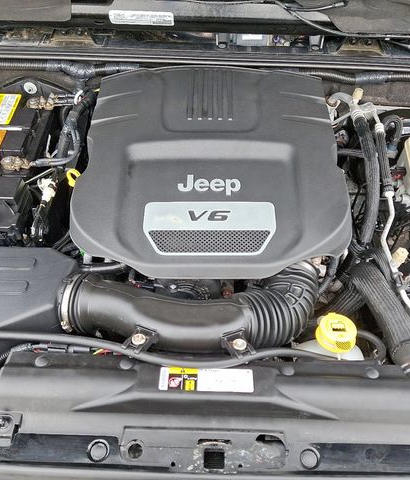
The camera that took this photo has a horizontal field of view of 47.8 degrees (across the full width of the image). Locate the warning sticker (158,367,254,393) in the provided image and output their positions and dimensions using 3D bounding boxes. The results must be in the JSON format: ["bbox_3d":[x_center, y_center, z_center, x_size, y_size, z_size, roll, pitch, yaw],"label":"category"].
[{"bbox_3d":[0.001,0.215,0.714,0.151,0.002,0.038,1,50,0],"label":"warning sticker"}]

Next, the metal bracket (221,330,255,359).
[{"bbox_3d":[0.057,0.179,0.788,0.050,0.022,0.046,1,50,0],"label":"metal bracket"}]

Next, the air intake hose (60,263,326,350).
[{"bbox_3d":[-0.026,0.111,0.861,0.460,0.120,0.165,1,50,0],"label":"air intake hose"}]

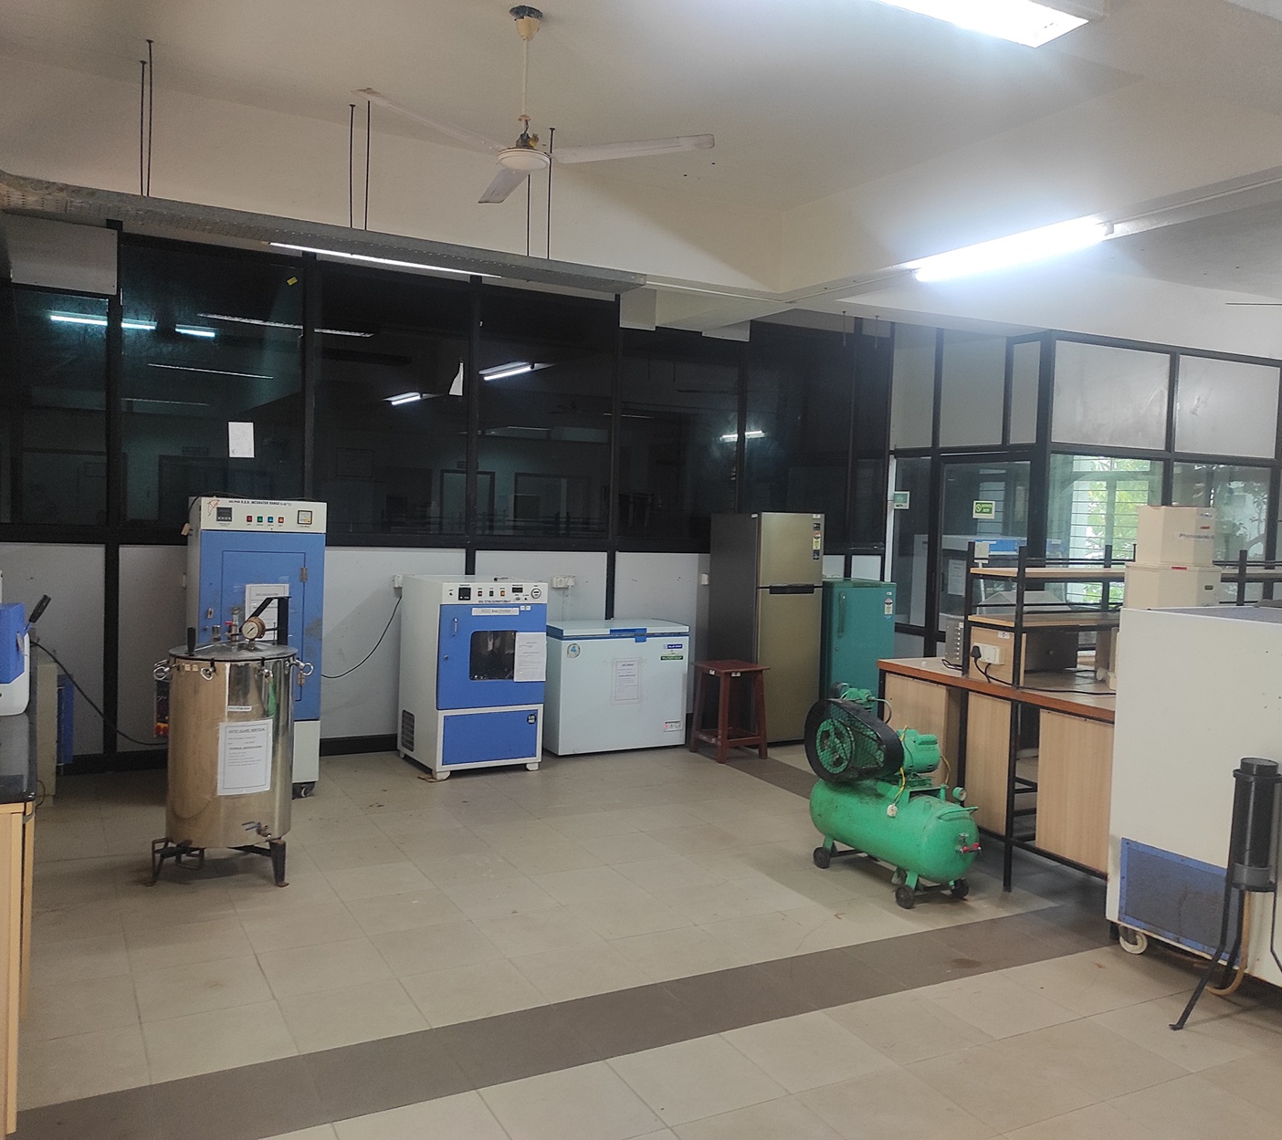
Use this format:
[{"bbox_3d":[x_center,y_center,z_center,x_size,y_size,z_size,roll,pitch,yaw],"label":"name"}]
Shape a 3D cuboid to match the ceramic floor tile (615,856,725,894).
[{"bbox_3d":[0.116,1.374,4.969,0.400,0.010,0.396,0,4,-28],"label":"ceramic floor tile"}]

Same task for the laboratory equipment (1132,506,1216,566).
[{"bbox_3d":[2.333,-0.145,4.805,0.292,0.244,0.292,0,3,-28],"label":"laboratory equipment"}]

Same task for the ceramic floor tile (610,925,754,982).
[{"bbox_3d":[0.141,1.425,4.068,0.398,0.010,0.396,0,4,-28],"label":"ceramic floor tile"}]

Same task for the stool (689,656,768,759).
[{"bbox_3d":[0.595,0.953,7.410,0.385,0.606,0.385,0,4,-28],"label":"stool"}]

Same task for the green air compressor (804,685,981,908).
[{"bbox_3d":[1.129,0.989,4.926,0.430,0.840,0.890,0,4,-28],"label":"green air compressor"}]

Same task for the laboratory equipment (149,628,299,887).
[{"bbox_3d":[-1.776,0.768,4.790,0.590,1.100,0.590,0,4,-31],"label":"laboratory equipment"}]

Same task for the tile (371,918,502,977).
[{"bbox_3d":[-0.750,1.394,4.038,0.398,0.010,0.396,0,4,-28],"label":"tile"}]

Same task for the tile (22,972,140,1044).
[{"bbox_3d":[-1.815,1.396,3.490,0.400,0.010,0.396,0,4,-28],"label":"tile"}]

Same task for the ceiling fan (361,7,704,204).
[{"bbox_3d":[-0.419,-1.715,3.934,1.280,0.590,1.220,1,3,-18],"label":"ceiling fan"}]

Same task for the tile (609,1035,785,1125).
[{"bbox_3d":[0.163,1.477,3.189,0.400,0.010,0.400,0,4,-28],"label":"tile"}]

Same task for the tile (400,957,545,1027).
[{"bbox_3d":[-0.570,1.423,3.705,0.400,0.010,0.398,0,4,-28],"label":"tile"}]

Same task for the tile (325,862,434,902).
[{"bbox_3d":[-1.122,1.339,4.732,0.398,0.010,0.396,0,4,-28],"label":"tile"}]

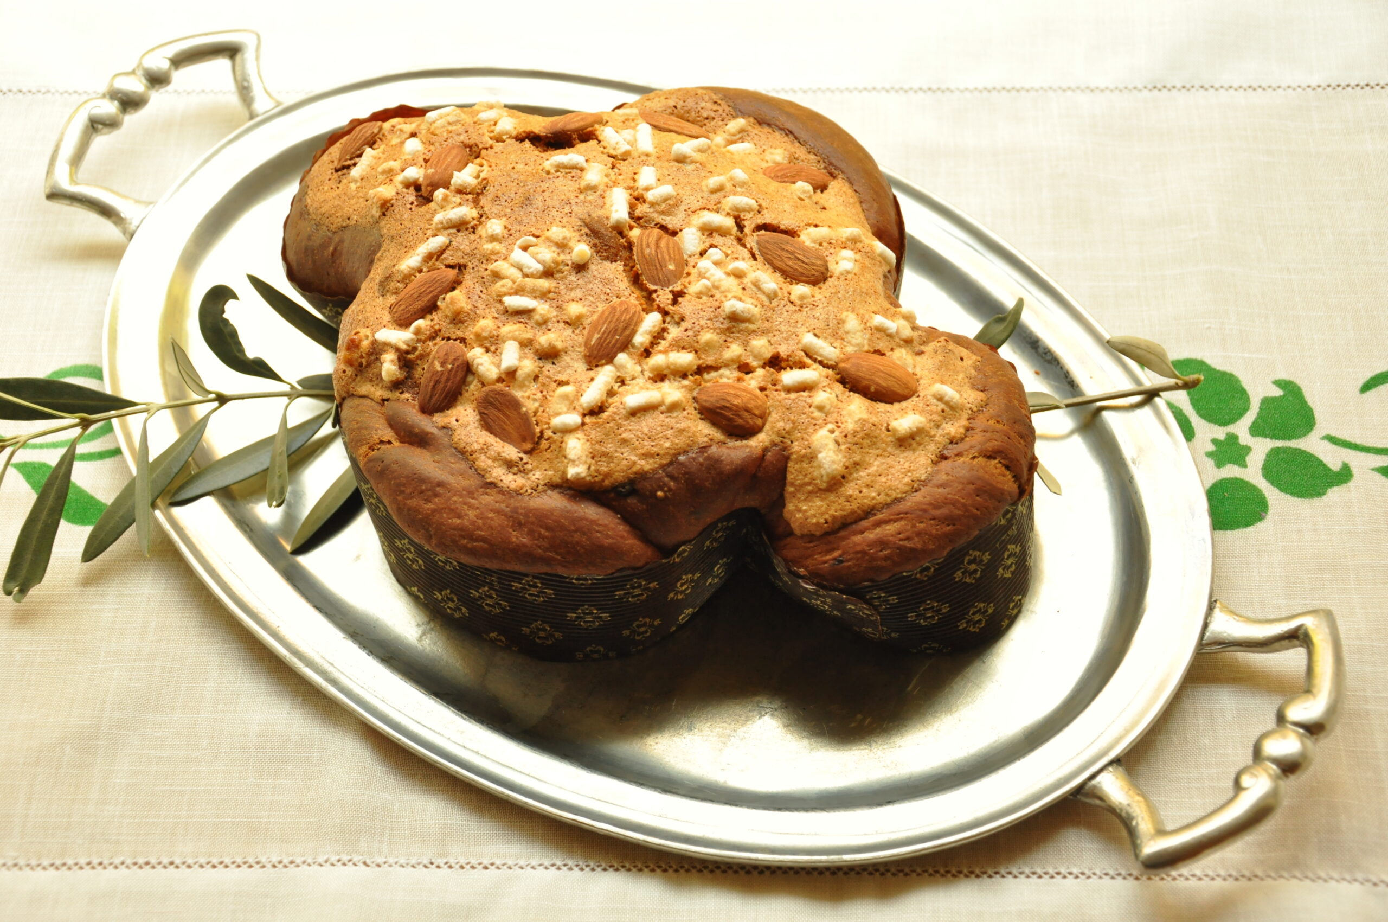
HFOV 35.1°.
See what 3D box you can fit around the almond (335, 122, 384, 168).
[{"bbox_3d":[-0.105,-0.099,0.686,0.014,0.008,0.025,-10,34,29],"label":"almond"}]

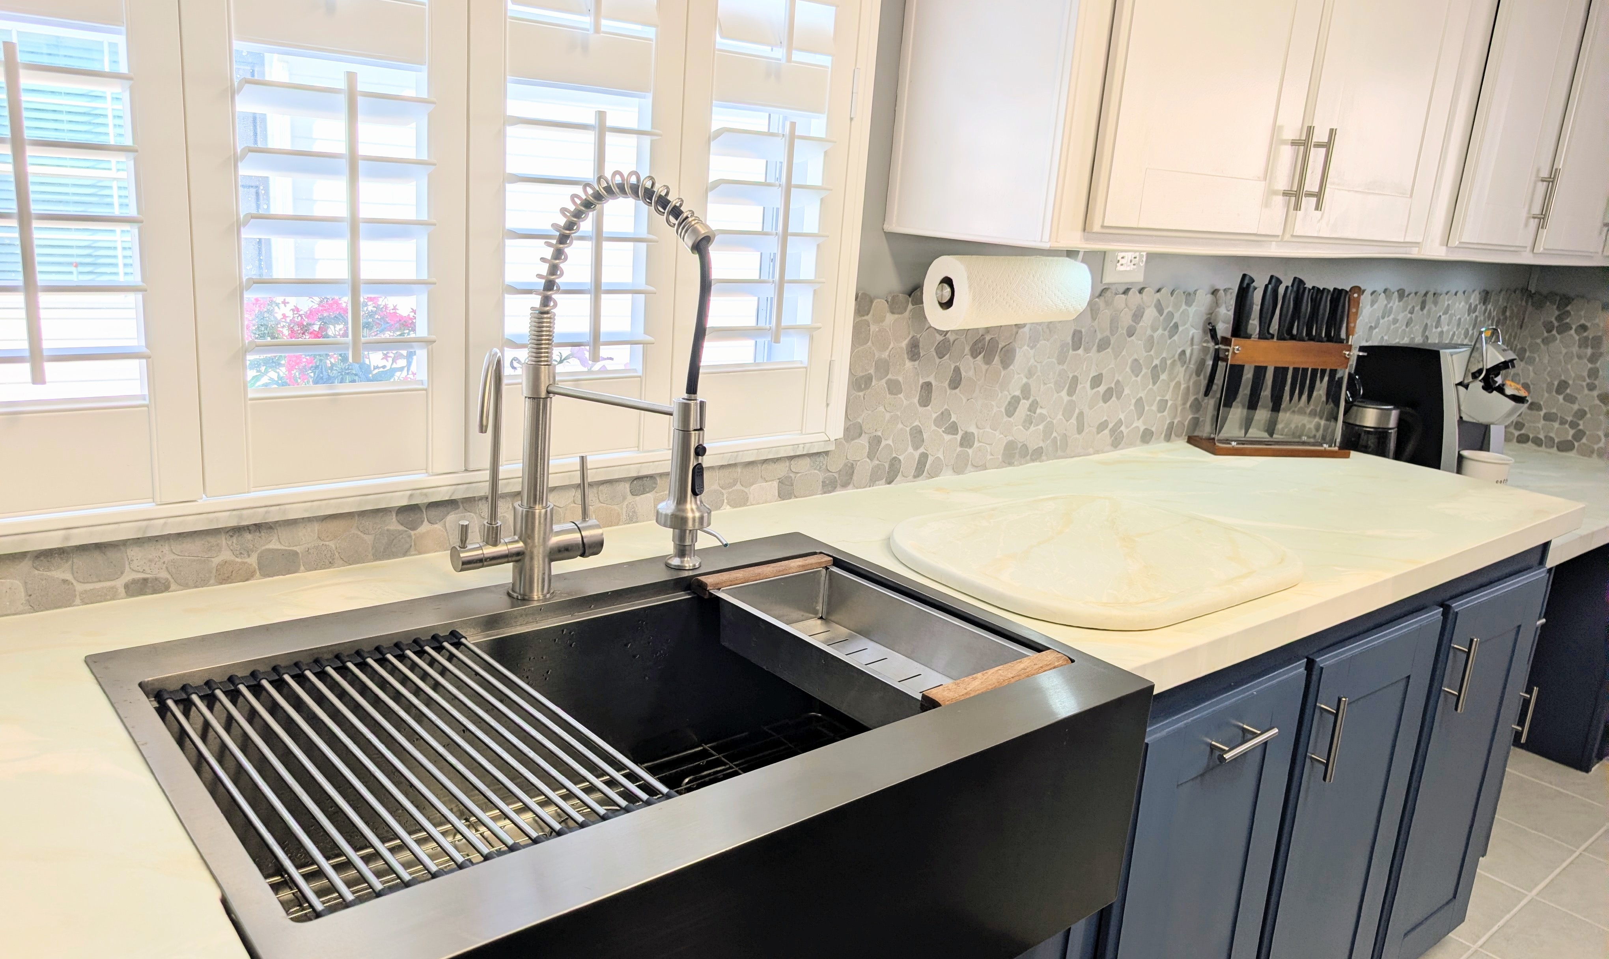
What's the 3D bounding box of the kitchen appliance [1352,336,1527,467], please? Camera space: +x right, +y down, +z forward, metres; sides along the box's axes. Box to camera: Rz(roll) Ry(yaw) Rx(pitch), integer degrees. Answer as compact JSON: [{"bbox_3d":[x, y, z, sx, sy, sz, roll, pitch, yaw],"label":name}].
[{"bbox_3d":[1.438,-0.129,2.539,0.250,0.355,0.330,-8,18,-39],"label":"kitchen appliance"}]

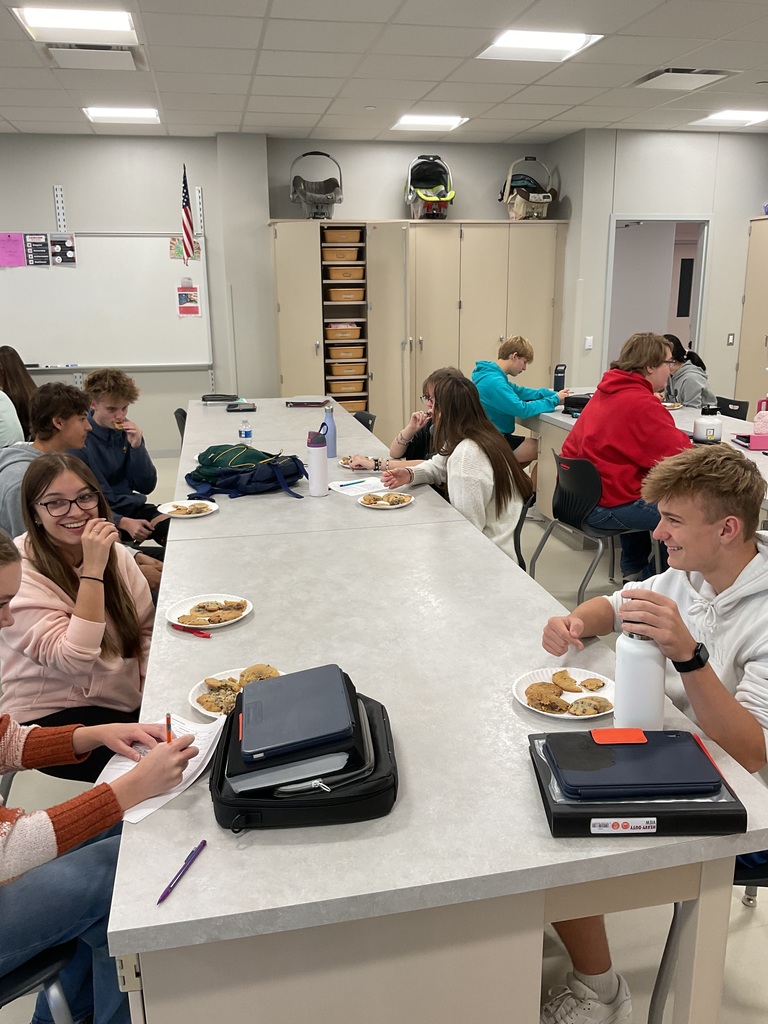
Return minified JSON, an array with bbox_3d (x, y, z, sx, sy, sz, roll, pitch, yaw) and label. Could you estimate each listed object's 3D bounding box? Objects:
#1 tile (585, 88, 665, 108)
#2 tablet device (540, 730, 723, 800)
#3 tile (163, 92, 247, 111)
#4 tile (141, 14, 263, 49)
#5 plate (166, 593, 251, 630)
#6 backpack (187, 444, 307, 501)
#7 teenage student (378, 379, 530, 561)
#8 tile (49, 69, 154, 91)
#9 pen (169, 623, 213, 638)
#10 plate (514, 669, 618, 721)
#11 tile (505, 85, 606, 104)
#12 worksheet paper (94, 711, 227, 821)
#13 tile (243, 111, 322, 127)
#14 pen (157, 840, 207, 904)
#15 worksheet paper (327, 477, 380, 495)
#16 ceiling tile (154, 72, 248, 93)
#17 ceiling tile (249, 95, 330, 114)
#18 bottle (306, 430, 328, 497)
[{"bbox_3d":[1.811,-2.999,6.208,0.605,0.020,0.605,-4,15,-11],"label":"tile"},{"bbox_3d":[0.416,0.426,1.458,0.252,0.025,0.192,-1,9,-1],"label":"tablet device"},{"bbox_3d":[-1.300,-2.970,6.213,0.605,0.020,0.605,-3,15,-11],"label":"tile"},{"bbox_3d":[-0.942,-2.524,4.497,0.603,0.022,0.603,-3,15,-11],"label":"tile"},{"bbox_3d":[-0.445,0.258,2.186,0.222,0.021,0.222,-1,15,0],"label":"plate"},{"bbox_3d":[-0.573,-0.195,3.617,0.480,0.170,0.330,-8,17,-25],"label":"backpack"},{"bbox_3d":[0.276,0.106,3.283,0.640,1.240,0.460,1,15,7],"label":"teenage student"},{"bbox_3d":[-1.777,-2.793,5.539,0.603,0.022,0.603,-3,15,-11],"label":"tile"},{"bbox_3d":[-0.473,0.292,2.104,0.140,0.011,0.012,8,17,31],"label":"pen"},{"bbox_3d":[0.371,0.373,1.738,0.225,0.022,0.225,-1,15,0],"label":"plate"},{"bbox_3d":[1.213,-2.962,6.093,0.605,0.020,0.605,-4,15,-11],"label":"tile"},{"bbox_3d":[-0.402,0.436,1.524,0.190,0.034,0.275,6,16,23],"label":"worksheet paper"},{"bbox_3d":[-0.820,-3.158,6.903,0.605,0.020,0.605,-4,15,-11],"label":"tile"},{"bbox_3d":[-0.291,0.520,1.241,0.012,0.011,0.146,4,15,15],"label":"pen"},{"bbox_3d":[-0.069,-0.113,3.685,0.279,0.004,0.216,-9,17,-30],"label":"worksheet paper"},{"bbox_3d":[-1.179,-2.829,5.653,0.603,0.022,0.603,-3,15,-11],"label":"ceiling tile"},{"bbox_3d":[-0.702,-3.006,6.327,0.605,0.020,0.605,-3,15,-11],"label":"ceiling tile"},{"bbox_3d":[-0.266,-0.192,3.441,0.077,0.256,0.077,-1,15,0],"label":"bottle"}]

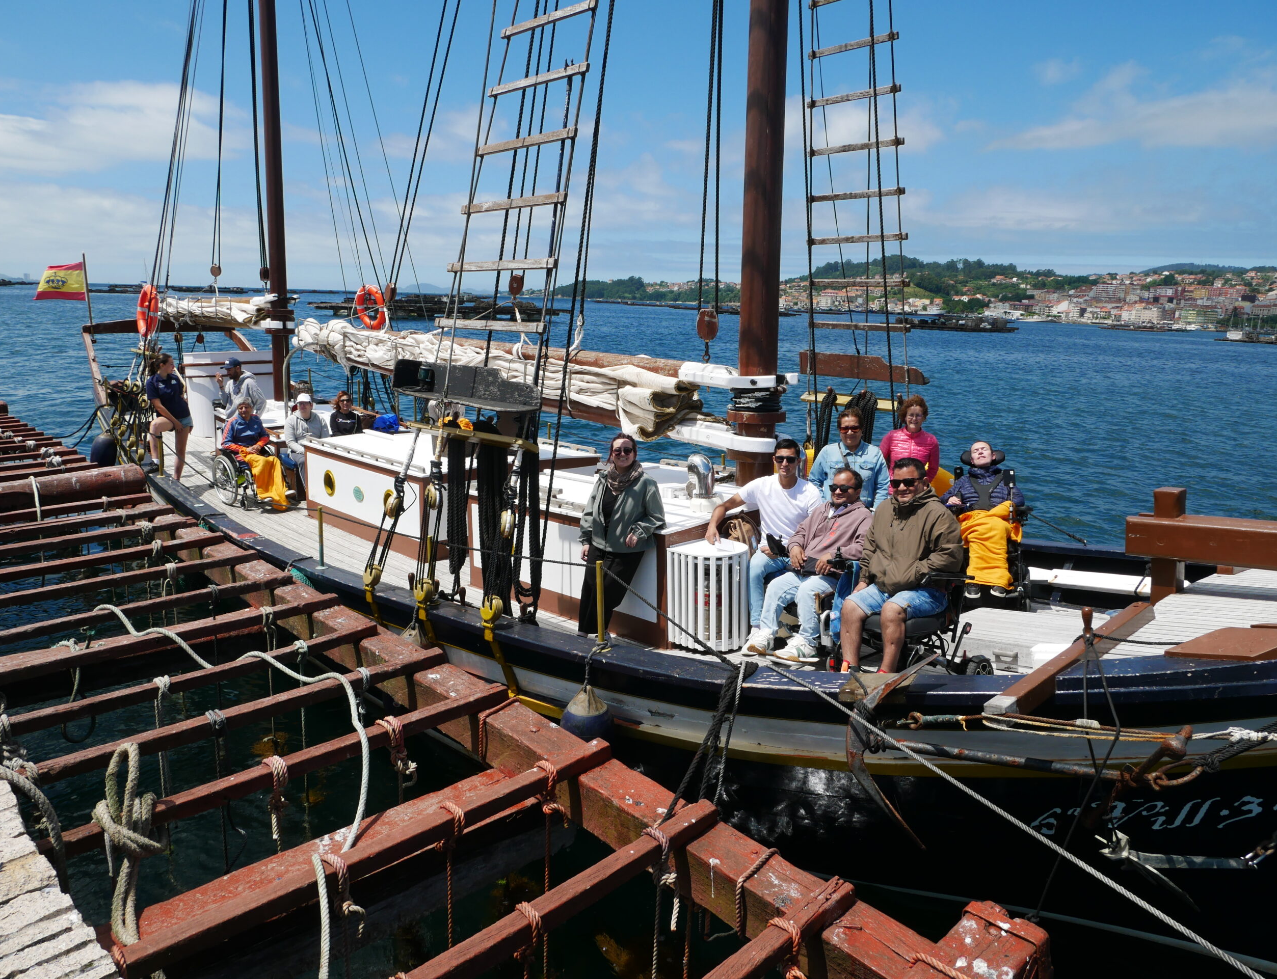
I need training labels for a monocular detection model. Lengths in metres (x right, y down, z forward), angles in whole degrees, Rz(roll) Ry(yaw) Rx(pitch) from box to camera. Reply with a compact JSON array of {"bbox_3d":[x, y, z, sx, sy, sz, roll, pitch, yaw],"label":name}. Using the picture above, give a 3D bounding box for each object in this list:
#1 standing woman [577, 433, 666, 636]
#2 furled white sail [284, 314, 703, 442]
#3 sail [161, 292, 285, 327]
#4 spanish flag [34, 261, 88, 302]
[{"bbox_3d":[-0.141,0.385,7.136,0.560,1.640,0.460,8,14,29],"label":"standing woman"},{"bbox_3d":[-2.048,-1.376,10.203,6.450,0.660,0.550,15,18,38],"label":"furled white sail"},{"bbox_3d":[-6.528,-2.752,13.898,3.450,0.450,0.420,10,14,39],"label":"sail"},{"bbox_3d":[-8.998,-3.240,14.100,0.780,0.600,0.140,-6,14,-31],"label":"spanish flag"}]

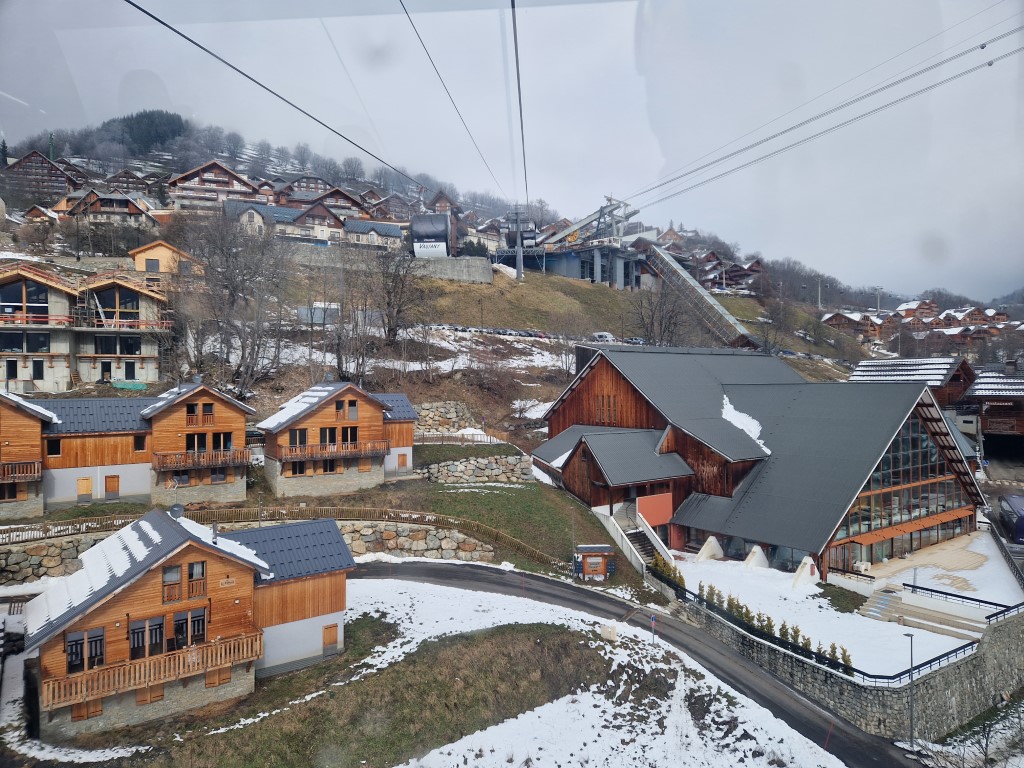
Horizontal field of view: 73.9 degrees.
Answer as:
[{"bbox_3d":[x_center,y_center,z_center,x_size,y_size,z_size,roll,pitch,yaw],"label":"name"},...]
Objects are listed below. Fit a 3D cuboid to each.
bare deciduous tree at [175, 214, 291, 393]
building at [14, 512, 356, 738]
[{"bbox_3d":[-32.863,-9.465,80.000,13.600,21.000,12.000,0,0,0],"label":"bare deciduous tree"},{"bbox_3d":[-16.879,11.849,37.456,16.238,8.502,9.950,0,0,-37],"label":"building"}]

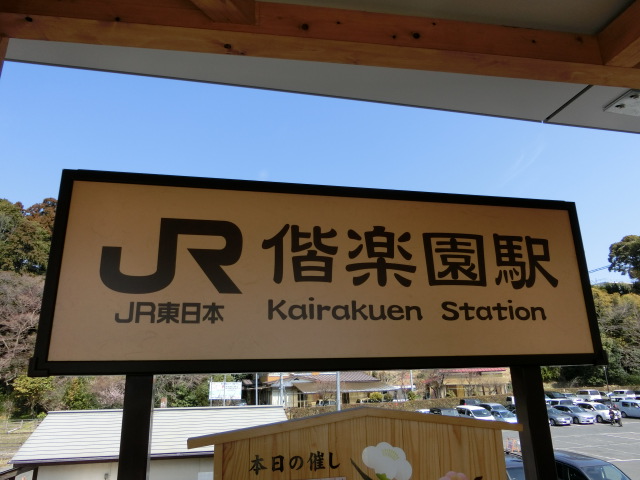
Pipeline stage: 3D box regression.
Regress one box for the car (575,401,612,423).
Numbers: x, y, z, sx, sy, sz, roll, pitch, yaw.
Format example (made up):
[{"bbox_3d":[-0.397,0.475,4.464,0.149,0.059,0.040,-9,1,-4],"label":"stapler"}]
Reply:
[{"bbox_3d":[26.174,16.401,44.052,1.740,1.620,4.300,3,-17,-15],"label":"car"}]

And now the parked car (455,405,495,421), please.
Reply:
[{"bbox_3d":[13.729,15.527,40.437,1.740,1.680,4.500,3,-17,-15],"label":"parked car"}]

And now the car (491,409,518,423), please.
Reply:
[{"bbox_3d":[15.928,15.583,40.380,1.670,1.460,4.100,3,-17,-15],"label":"car"}]

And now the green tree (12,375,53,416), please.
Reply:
[{"bbox_3d":[-37.612,20.788,61.221,4.800,5.400,4.800,8,-19,-29],"label":"green tree"}]

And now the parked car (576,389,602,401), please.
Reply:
[{"bbox_3d":[39.660,23.237,68.225,1.600,1.880,3.700,1,-17,-9],"label":"parked car"}]

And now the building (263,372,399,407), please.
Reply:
[{"bbox_3d":[2.376,22.647,70.701,16.500,5.800,10.500,5,-18,-20],"label":"building"}]

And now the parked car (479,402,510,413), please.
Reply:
[{"bbox_3d":[18.080,17.719,47.729,1.700,1.500,4.400,3,-17,-15],"label":"parked car"}]

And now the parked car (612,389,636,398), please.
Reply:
[{"bbox_3d":[44.541,23.022,67.766,1.600,1.850,3.700,1,-17,-9],"label":"parked car"}]

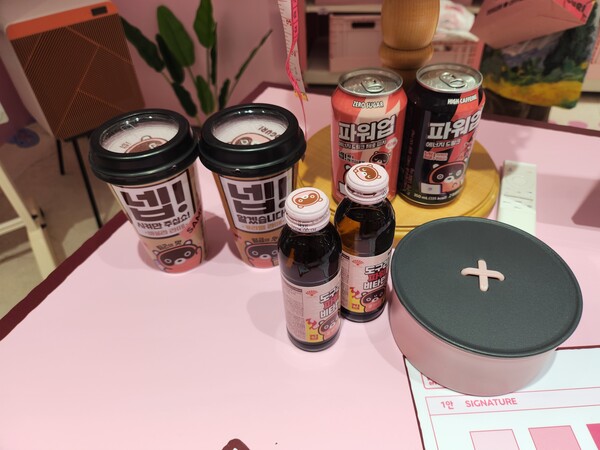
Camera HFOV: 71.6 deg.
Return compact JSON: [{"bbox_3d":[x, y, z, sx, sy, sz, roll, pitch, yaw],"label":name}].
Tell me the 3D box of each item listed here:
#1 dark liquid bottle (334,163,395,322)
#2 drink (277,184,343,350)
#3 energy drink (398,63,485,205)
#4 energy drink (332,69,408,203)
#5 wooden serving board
[{"bbox_3d":[0.047,0.018,0.310,0.044,0.138,0.044,-2,43,2],"label":"dark liquid bottle"},{"bbox_3d":[0.008,0.036,0.294,0.044,0.138,0.044,-2,43,2],"label":"drink"},{"bbox_3d":[0.127,-0.079,0.388,0.067,0.122,0.067,-2,43,2],"label":"energy drink"},{"bbox_3d":[0.062,-0.075,0.389,0.067,0.122,0.067,6,44,11],"label":"energy drink"},{"bbox_3d":[0.106,-0.065,0.480,0.232,0.021,0.232,7,44,11],"label":"wooden serving board"}]

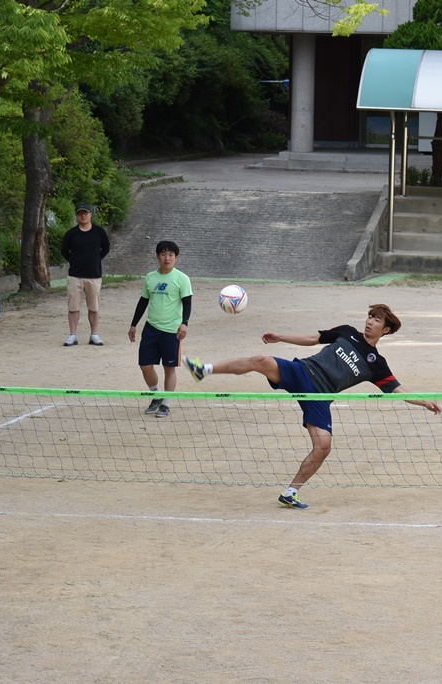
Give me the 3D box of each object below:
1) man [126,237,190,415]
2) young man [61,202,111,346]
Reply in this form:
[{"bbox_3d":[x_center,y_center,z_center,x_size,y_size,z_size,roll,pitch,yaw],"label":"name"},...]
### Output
[{"bbox_3d":[-0.599,-0.129,29.100,0.620,1.700,0.450,2,5,13],"label":"man"},{"bbox_3d":[-1.670,-0.841,37.100,0.620,1.760,0.400,1,5,3],"label":"young man"}]

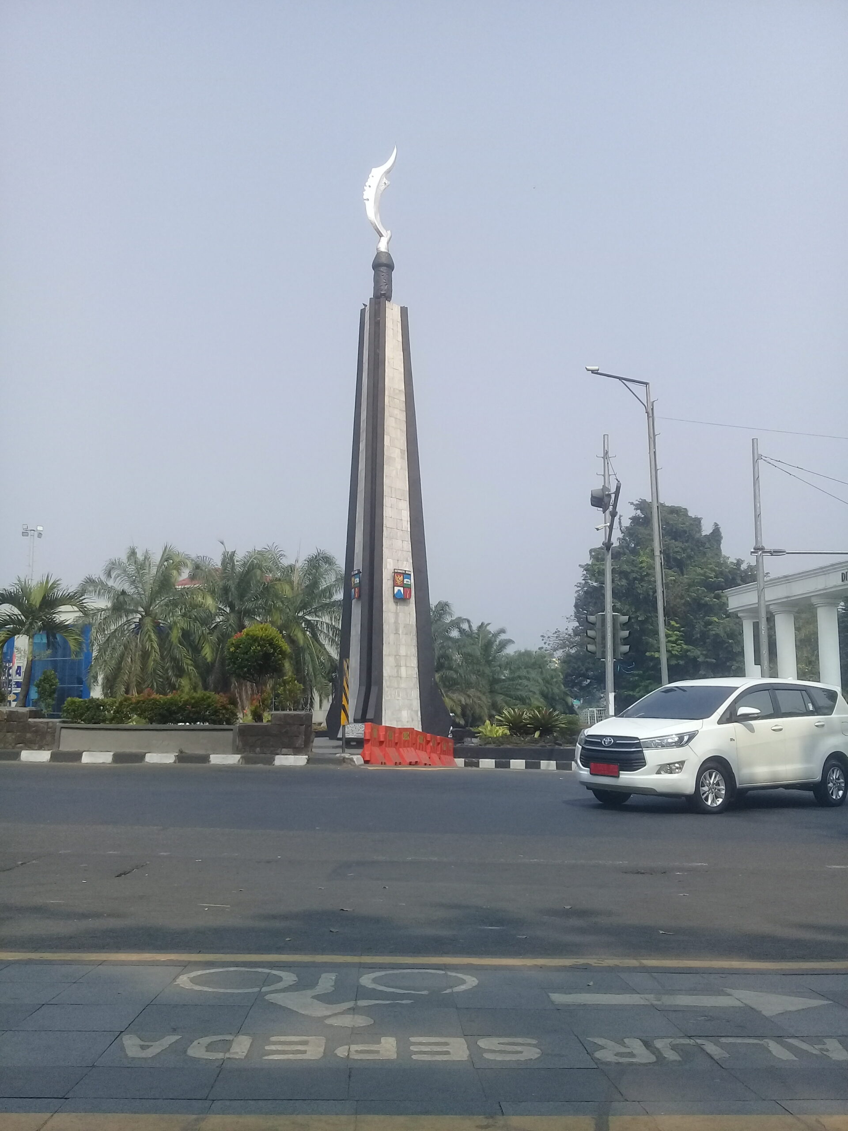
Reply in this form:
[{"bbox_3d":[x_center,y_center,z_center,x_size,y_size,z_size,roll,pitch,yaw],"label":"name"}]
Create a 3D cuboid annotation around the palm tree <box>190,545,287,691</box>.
[{"bbox_3d":[-8.531,3.181,45.977,5.100,8.175,5.100,1,-8,-10],"label":"palm tree"}]

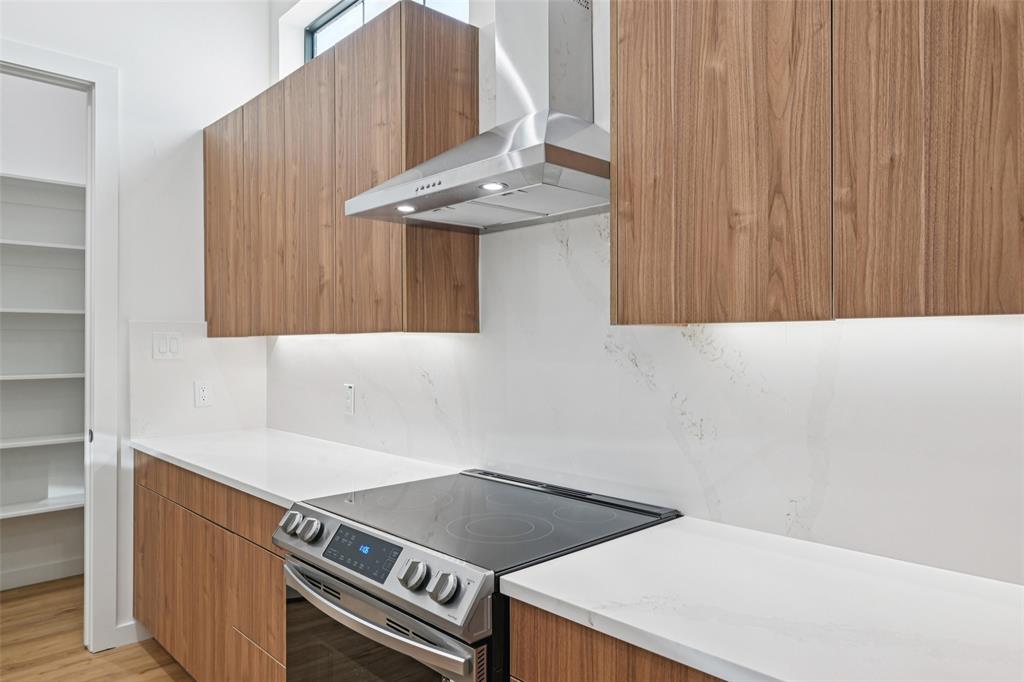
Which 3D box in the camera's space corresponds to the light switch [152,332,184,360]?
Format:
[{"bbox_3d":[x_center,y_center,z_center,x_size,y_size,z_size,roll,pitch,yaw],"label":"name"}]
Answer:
[{"bbox_3d":[-1.597,0.023,2.912,0.128,0.124,0.012,0,-1,-45],"label":"light switch"}]

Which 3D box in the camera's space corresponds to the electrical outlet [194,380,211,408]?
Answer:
[{"bbox_3d":[-1.488,0.258,3.017,0.076,0.124,0.012,0,-1,-45],"label":"electrical outlet"}]

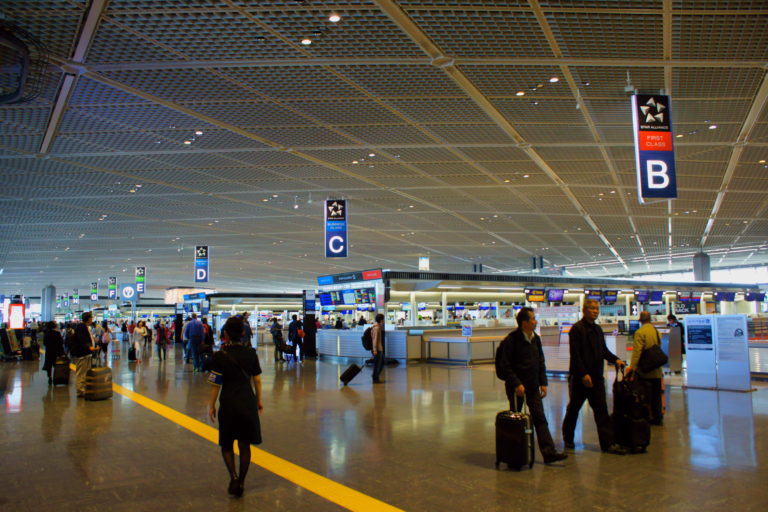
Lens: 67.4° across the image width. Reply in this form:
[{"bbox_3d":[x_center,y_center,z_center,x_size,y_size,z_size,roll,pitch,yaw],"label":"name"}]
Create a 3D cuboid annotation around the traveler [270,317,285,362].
[{"bbox_3d":[-4.210,3.303,22.771,0.450,1.720,0.500,-2,-7,18],"label":"traveler"}]

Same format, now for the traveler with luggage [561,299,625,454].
[{"bbox_3d":[2.469,1.401,6.867,0.550,1.770,0.480,-5,-7,35],"label":"traveler with luggage"}]

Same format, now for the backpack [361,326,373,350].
[{"bbox_3d":[-0.426,2.041,14.200,0.270,0.560,0.340,0,-6,-12],"label":"backpack"}]

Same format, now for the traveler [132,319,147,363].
[{"bbox_3d":[-9.622,3.352,22.665,0.500,1.600,0.380,2,-7,-17],"label":"traveler"}]

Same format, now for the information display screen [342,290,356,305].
[{"bbox_3d":[-1.553,1.894,26.155,0.120,0.620,1.080,5,-8,-36],"label":"information display screen"}]

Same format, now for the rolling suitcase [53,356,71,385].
[{"bbox_3d":[-8.428,2.997,15.104,0.380,0.660,0.260,1,-6,-14],"label":"rolling suitcase"}]

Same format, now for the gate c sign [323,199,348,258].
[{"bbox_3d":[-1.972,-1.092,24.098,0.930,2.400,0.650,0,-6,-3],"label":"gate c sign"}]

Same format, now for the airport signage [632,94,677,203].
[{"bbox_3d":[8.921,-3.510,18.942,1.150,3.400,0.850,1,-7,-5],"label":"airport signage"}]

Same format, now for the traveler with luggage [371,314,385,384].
[{"bbox_3d":[-0.159,2.365,14.776,0.380,1.750,0.470,1,-7,-7],"label":"traveler with luggage"}]

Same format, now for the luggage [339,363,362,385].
[{"bbox_3d":[-0.792,2.830,13.733,0.520,0.230,0.340,-45,0,-3],"label":"luggage"}]

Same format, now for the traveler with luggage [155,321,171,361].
[{"bbox_3d":[-9.000,3.429,23.459,0.560,1.600,0.400,1,-6,-17],"label":"traveler with luggage"}]

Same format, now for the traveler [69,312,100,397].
[{"bbox_3d":[-6.545,2.163,12.600,0.620,1.790,0.550,1,-6,-15],"label":"traveler"}]

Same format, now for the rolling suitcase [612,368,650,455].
[{"bbox_3d":[3.084,1.881,7.182,0.370,0.980,0.280,1,-7,-6],"label":"rolling suitcase"}]

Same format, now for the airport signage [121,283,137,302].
[{"bbox_3d":[-20.367,2.913,45.969,1.180,1.580,0.280,2,-7,-14],"label":"airport signage"}]

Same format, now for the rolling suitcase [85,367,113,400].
[{"bbox_3d":[-5.740,2.555,11.583,0.420,0.640,0.280,0,-7,-3],"label":"rolling suitcase"}]

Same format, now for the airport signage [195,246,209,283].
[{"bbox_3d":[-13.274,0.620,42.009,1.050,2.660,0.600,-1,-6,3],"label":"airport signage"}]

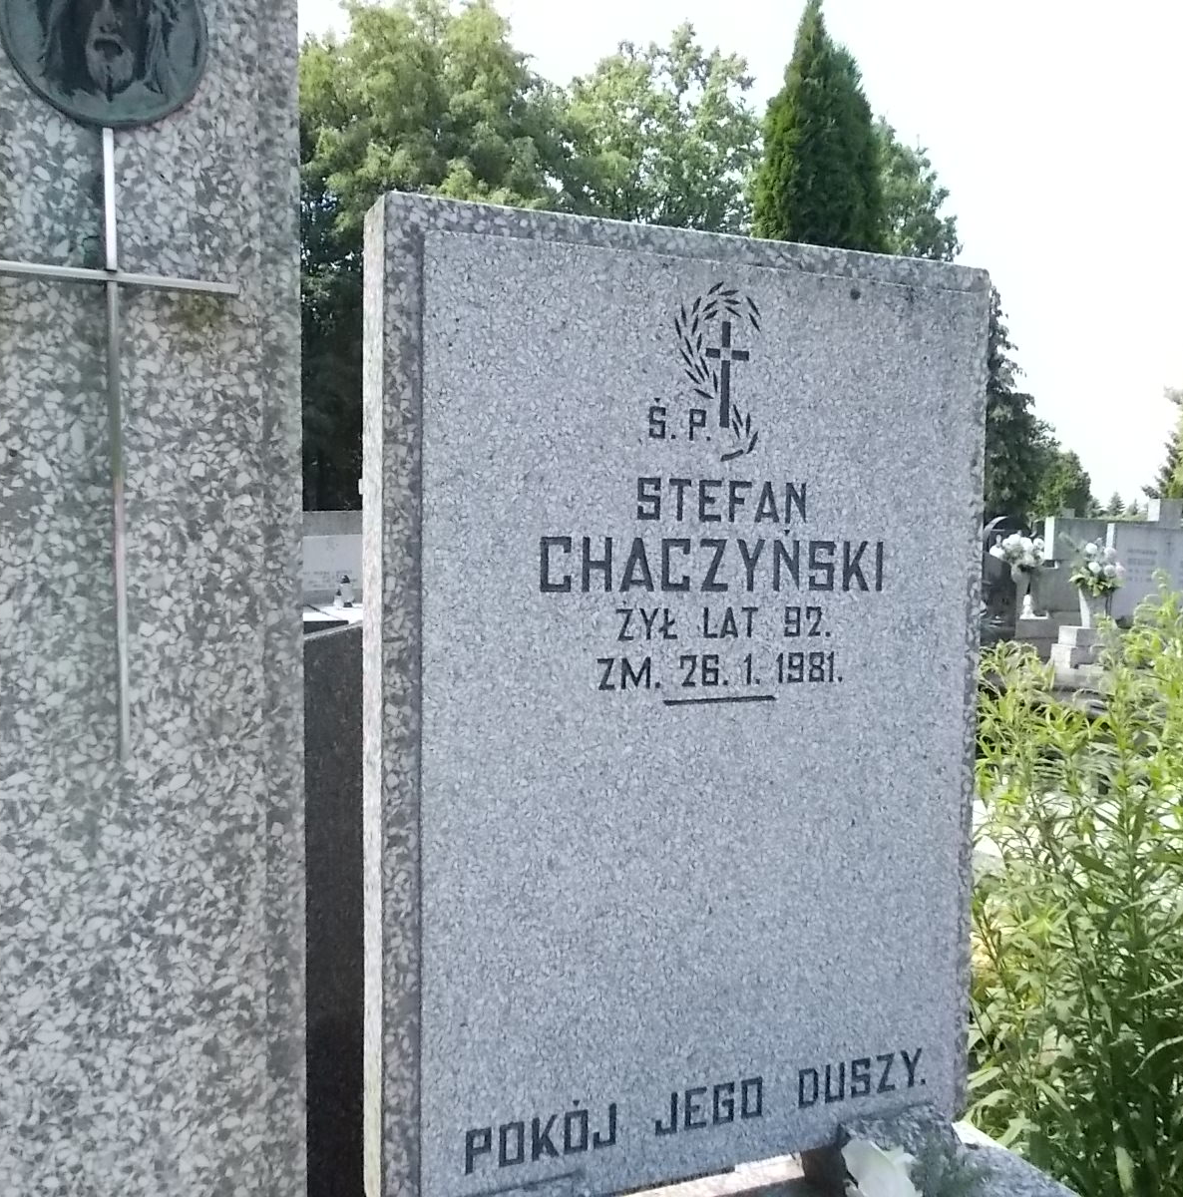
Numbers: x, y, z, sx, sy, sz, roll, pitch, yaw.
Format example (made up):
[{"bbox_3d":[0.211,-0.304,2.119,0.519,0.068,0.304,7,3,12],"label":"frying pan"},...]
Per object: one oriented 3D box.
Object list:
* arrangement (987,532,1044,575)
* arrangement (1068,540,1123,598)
[{"bbox_3d":[3.117,-0.334,8.800,0.410,0.310,0.350,-1,3,-25],"label":"arrangement"},{"bbox_3d":[3.576,-0.217,8.500,0.380,0.400,0.340,-1,3,-25],"label":"arrangement"}]

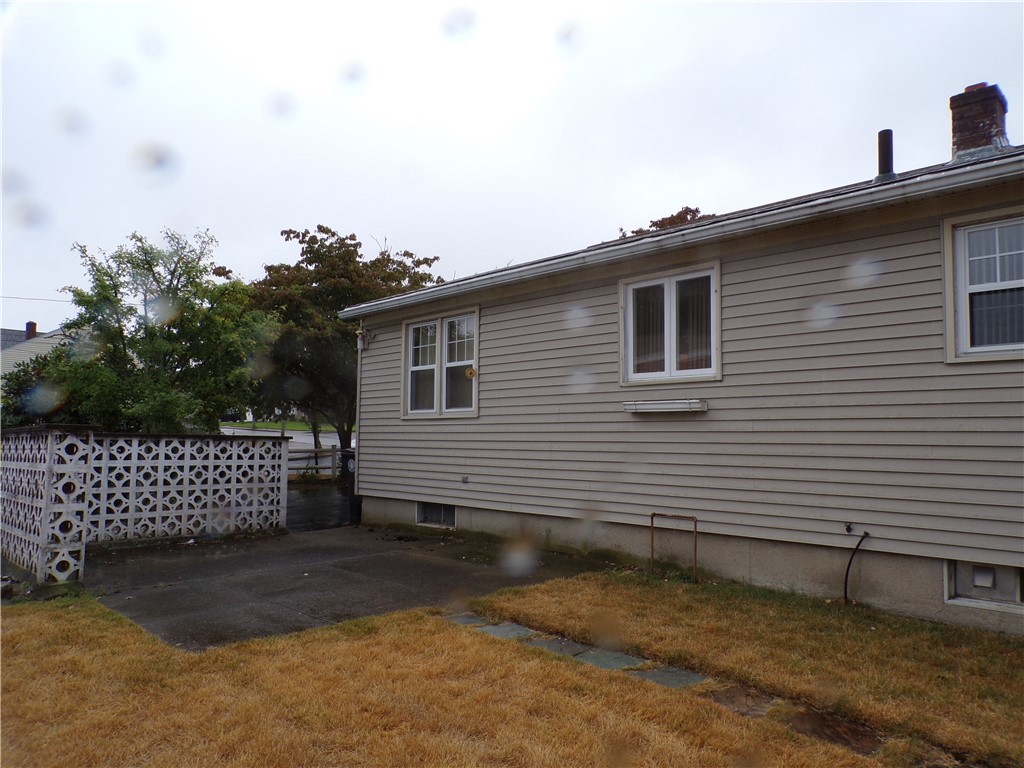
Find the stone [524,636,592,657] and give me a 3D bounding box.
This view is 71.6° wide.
[{"bbox_3d":[0.298,1.666,4.477,0.415,0.050,0.299,-4,-6,45],"label":"stone"}]

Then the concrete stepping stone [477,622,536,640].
[{"bbox_3d":[-0.036,1.689,4.807,0.374,0.050,0.299,-4,-6,45],"label":"concrete stepping stone"}]

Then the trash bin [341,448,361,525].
[{"bbox_3d":[-2.279,1.571,11.125,0.680,1.080,0.620,-4,-6,45],"label":"trash bin"}]

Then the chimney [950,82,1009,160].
[{"bbox_3d":[5.366,-2.940,8.141,0.450,0.900,0.480,-4,-6,45],"label":"chimney"}]

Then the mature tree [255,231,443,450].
[{"bbox_3d":[-5.048,-0.953,22.315,6.100,7.850,6.000,-4,-6,45],"label":"mature tree"}]

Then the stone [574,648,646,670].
[{"bbox_3d":[0.578,1.648,4.201,0.354,0.050,0.299,-4,-6,45],"label":"stone"}]

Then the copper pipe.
[{"bbox_3d":[1.459,1.471,6.406,0.475,0.550,0.035,-4,-6,45],"label":"copper pipe"}]

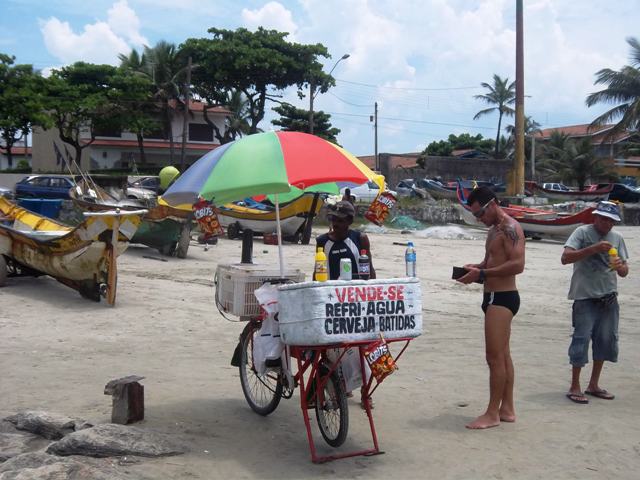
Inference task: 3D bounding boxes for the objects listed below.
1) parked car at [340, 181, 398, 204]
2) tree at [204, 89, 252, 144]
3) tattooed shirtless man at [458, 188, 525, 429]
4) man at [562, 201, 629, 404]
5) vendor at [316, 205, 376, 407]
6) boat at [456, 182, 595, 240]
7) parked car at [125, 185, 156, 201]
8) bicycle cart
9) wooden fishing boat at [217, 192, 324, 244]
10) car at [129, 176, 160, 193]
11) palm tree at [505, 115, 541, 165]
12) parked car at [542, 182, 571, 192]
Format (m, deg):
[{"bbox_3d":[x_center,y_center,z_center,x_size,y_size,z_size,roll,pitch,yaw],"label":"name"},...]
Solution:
[{"bbox_3d":[3.050,-3.214,57.000,4.100,1.470,1.650,-2,4,-37],"label":"parked car"},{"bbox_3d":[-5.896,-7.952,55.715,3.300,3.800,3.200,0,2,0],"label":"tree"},{"bbox_3d":[1.180,0.455,6.074,0.460,1.660,0.430,-1,3,-21],"label":"tattooed shirtless man"},{"bbox_3d":[2.181,0.461,6.905,0.520,1.580,0.380,0,2,-9],"label":"man"},{"bbox_3d":[0.205,0.457,6.745,0.500,1.600,0.340,0,2,9],"label":"vendor"},{"bbox_3d":[6.500,-0.916,27.990,2.000,1.800,6.800,-2,3,-30],"label":"boat"},{"bbox_3d":[-11.994,-3.209,55.000,4.100,1.450,1.680,1,2,20],"label":"parked car"},{"bbox_3d":[-0.149,0.745,5.855,0.720,1.100,1.850,-1,3,-29],"label":"bicycle cart"},{"bbox_3d":[-2.000,-0.714,27.000,1.900,1.650,6.200,-2,4,-35],"label":"wooden fishing boat"},{"bbox_3d":[-12.016,-3.526,59.500,4.100,1.430,1.650,0,2,-2],"label":"car"},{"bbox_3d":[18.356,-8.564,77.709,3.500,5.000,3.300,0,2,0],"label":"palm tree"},{"bbox_3d":[19.695,-3.867,70.000,3.900,1.470,1.650,0,2,15],"label":"parked car"}]

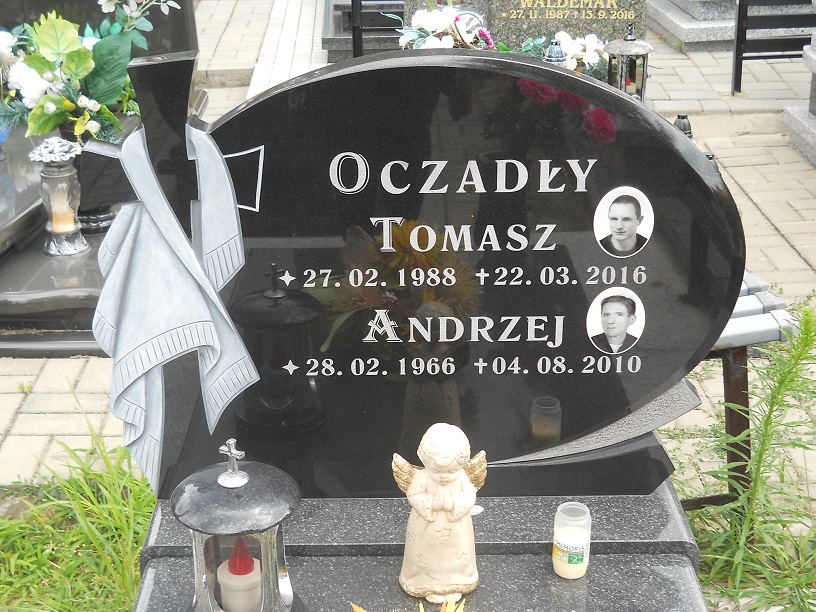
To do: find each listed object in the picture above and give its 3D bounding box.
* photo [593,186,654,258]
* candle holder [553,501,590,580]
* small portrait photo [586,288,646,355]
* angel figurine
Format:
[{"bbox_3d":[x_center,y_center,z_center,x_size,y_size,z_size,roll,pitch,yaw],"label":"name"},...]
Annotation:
[{"bbox_3d":[0.291,-0.111,1.777,0.082,0.103,0.010,-1,23,0],"label":"photo"},{"bbox_3d":[0.221,0.317,1.784,0.049,0.095,0.049,-1,23,0],"label":"candle holder"},{"bbox_3d":[0.289,0.022,1.832,0.082,0.103,0.010,-1,23,0],"label":"small portrait photo"},{"bbox_3d":[0.043,0.263,1.717,0.123,0.249,0.084,-3,23,-7],"label":"angel figurine"}]

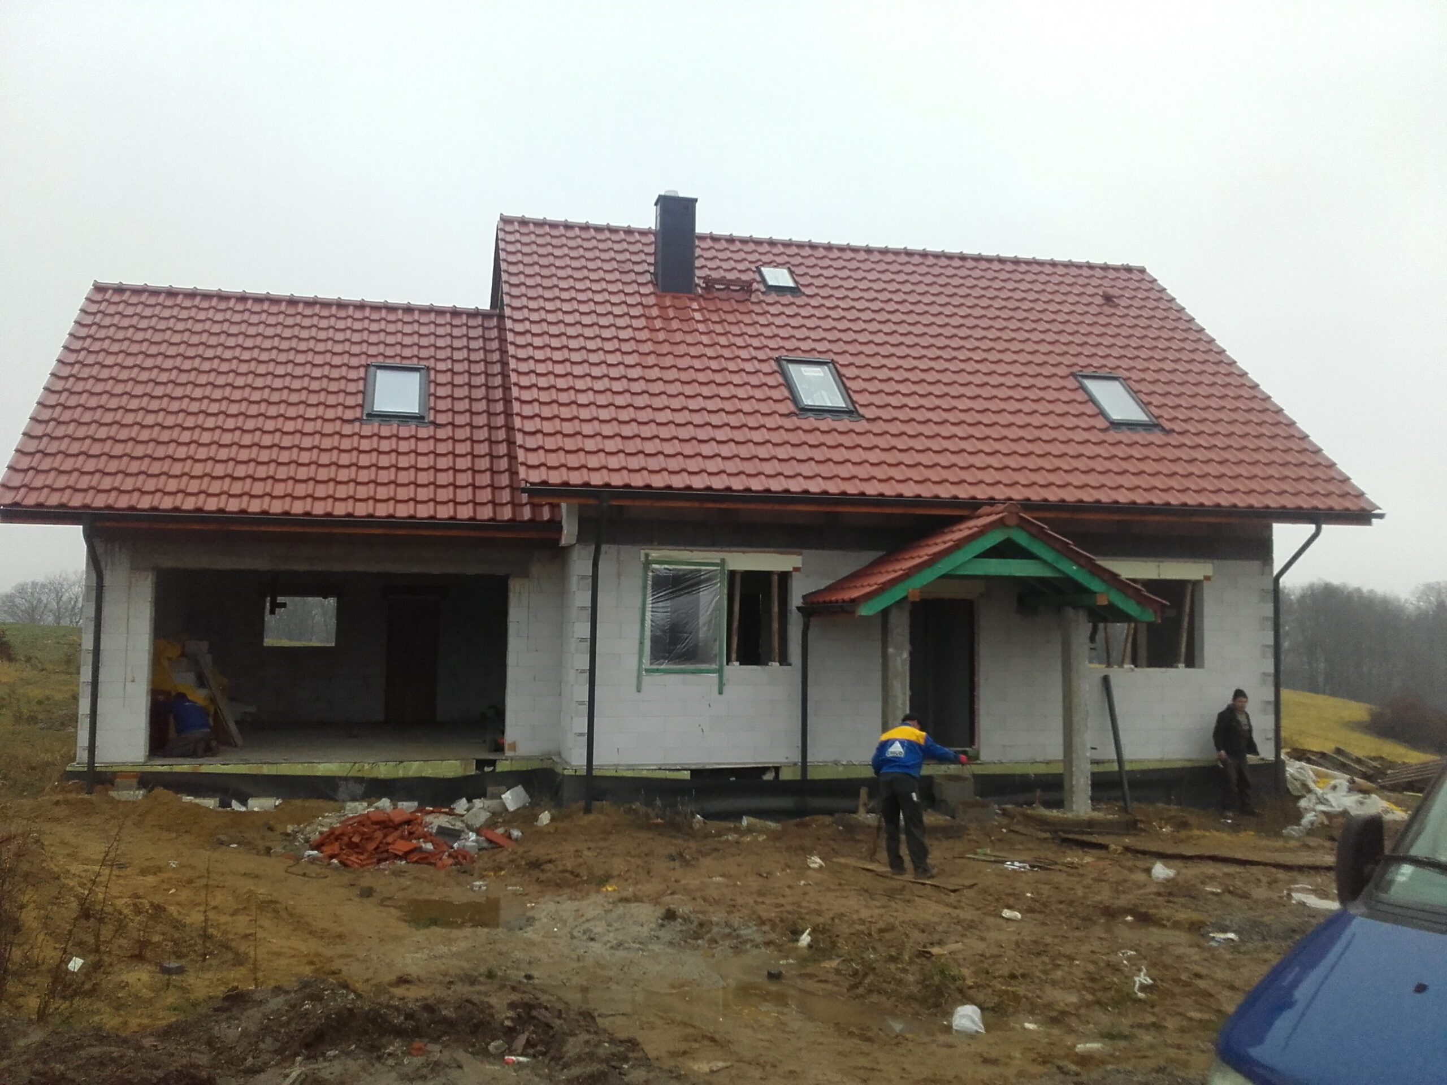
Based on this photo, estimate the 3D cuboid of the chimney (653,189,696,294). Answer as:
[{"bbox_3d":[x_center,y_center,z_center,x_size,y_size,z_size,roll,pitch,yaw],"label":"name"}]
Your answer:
[{"bbox_3d":[-0.759,-4.670,20.567,0.610,1.630,0.470,1,-4,-12],"label":"chimney"}]

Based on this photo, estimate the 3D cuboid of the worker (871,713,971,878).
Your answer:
[{"bbox_3d":[1.915,2.455,12.650,0.780,1.600,0.620,-2,-5,30],"label":"worker"}]

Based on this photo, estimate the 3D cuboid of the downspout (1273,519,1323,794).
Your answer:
[{"bbox_3d":[8.060,1.621,18.111,0.180,3.840,0.950,1,-4,-12],"label":"downspout"}]

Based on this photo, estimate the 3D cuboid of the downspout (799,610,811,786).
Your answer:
[{"bbox_3d":[1.077,2.031,17.000,0.120,2.250,0.120,1,-4,-12],"label":"downspout"}]

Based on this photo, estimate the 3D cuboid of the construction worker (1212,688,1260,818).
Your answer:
[{"bbox_3d":[6.986,2.858,17.659,0.540,1.770,0.480,2,-4,-15],"label":"construction worker"}]

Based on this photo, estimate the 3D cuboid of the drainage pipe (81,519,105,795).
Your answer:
[{"bbox_3d":[-7.816,1.438,15.955,0.120,3.370,0.770,1,-4,-12],"label":"drainage pipe"}]

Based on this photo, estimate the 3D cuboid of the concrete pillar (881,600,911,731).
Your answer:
[{"bbox_3d":[2.095,2.051,15.872,0.250,2.590,0.250,1,-4,-12],"label":"concrete pillar"}]

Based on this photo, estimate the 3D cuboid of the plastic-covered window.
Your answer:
[{"bbox_3d":[-0.517,0.957,16.789,0.951,1.316,0.080,1,-4,-12],"label":"plastic-covered window"}]

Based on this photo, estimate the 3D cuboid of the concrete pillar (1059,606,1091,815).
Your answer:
[{"bbox_3d":[4.448,2.103,16.366,0.250,2.570,0.250,1,-4,-12],"label":"concrete pillar"}]

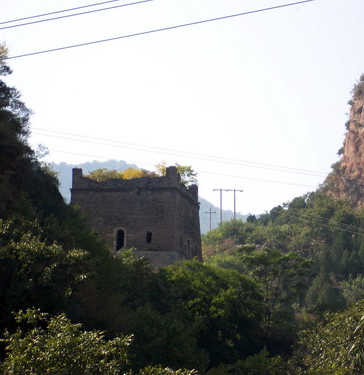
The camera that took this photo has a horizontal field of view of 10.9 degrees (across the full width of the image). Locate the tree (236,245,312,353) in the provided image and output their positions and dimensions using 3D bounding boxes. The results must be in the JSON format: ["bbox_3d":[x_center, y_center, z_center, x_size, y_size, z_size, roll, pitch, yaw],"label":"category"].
[{"bbox_3d":[7.520,9.024,155.000,6.000,8.700,6.000,0,-7,0],"label":"tree"}]

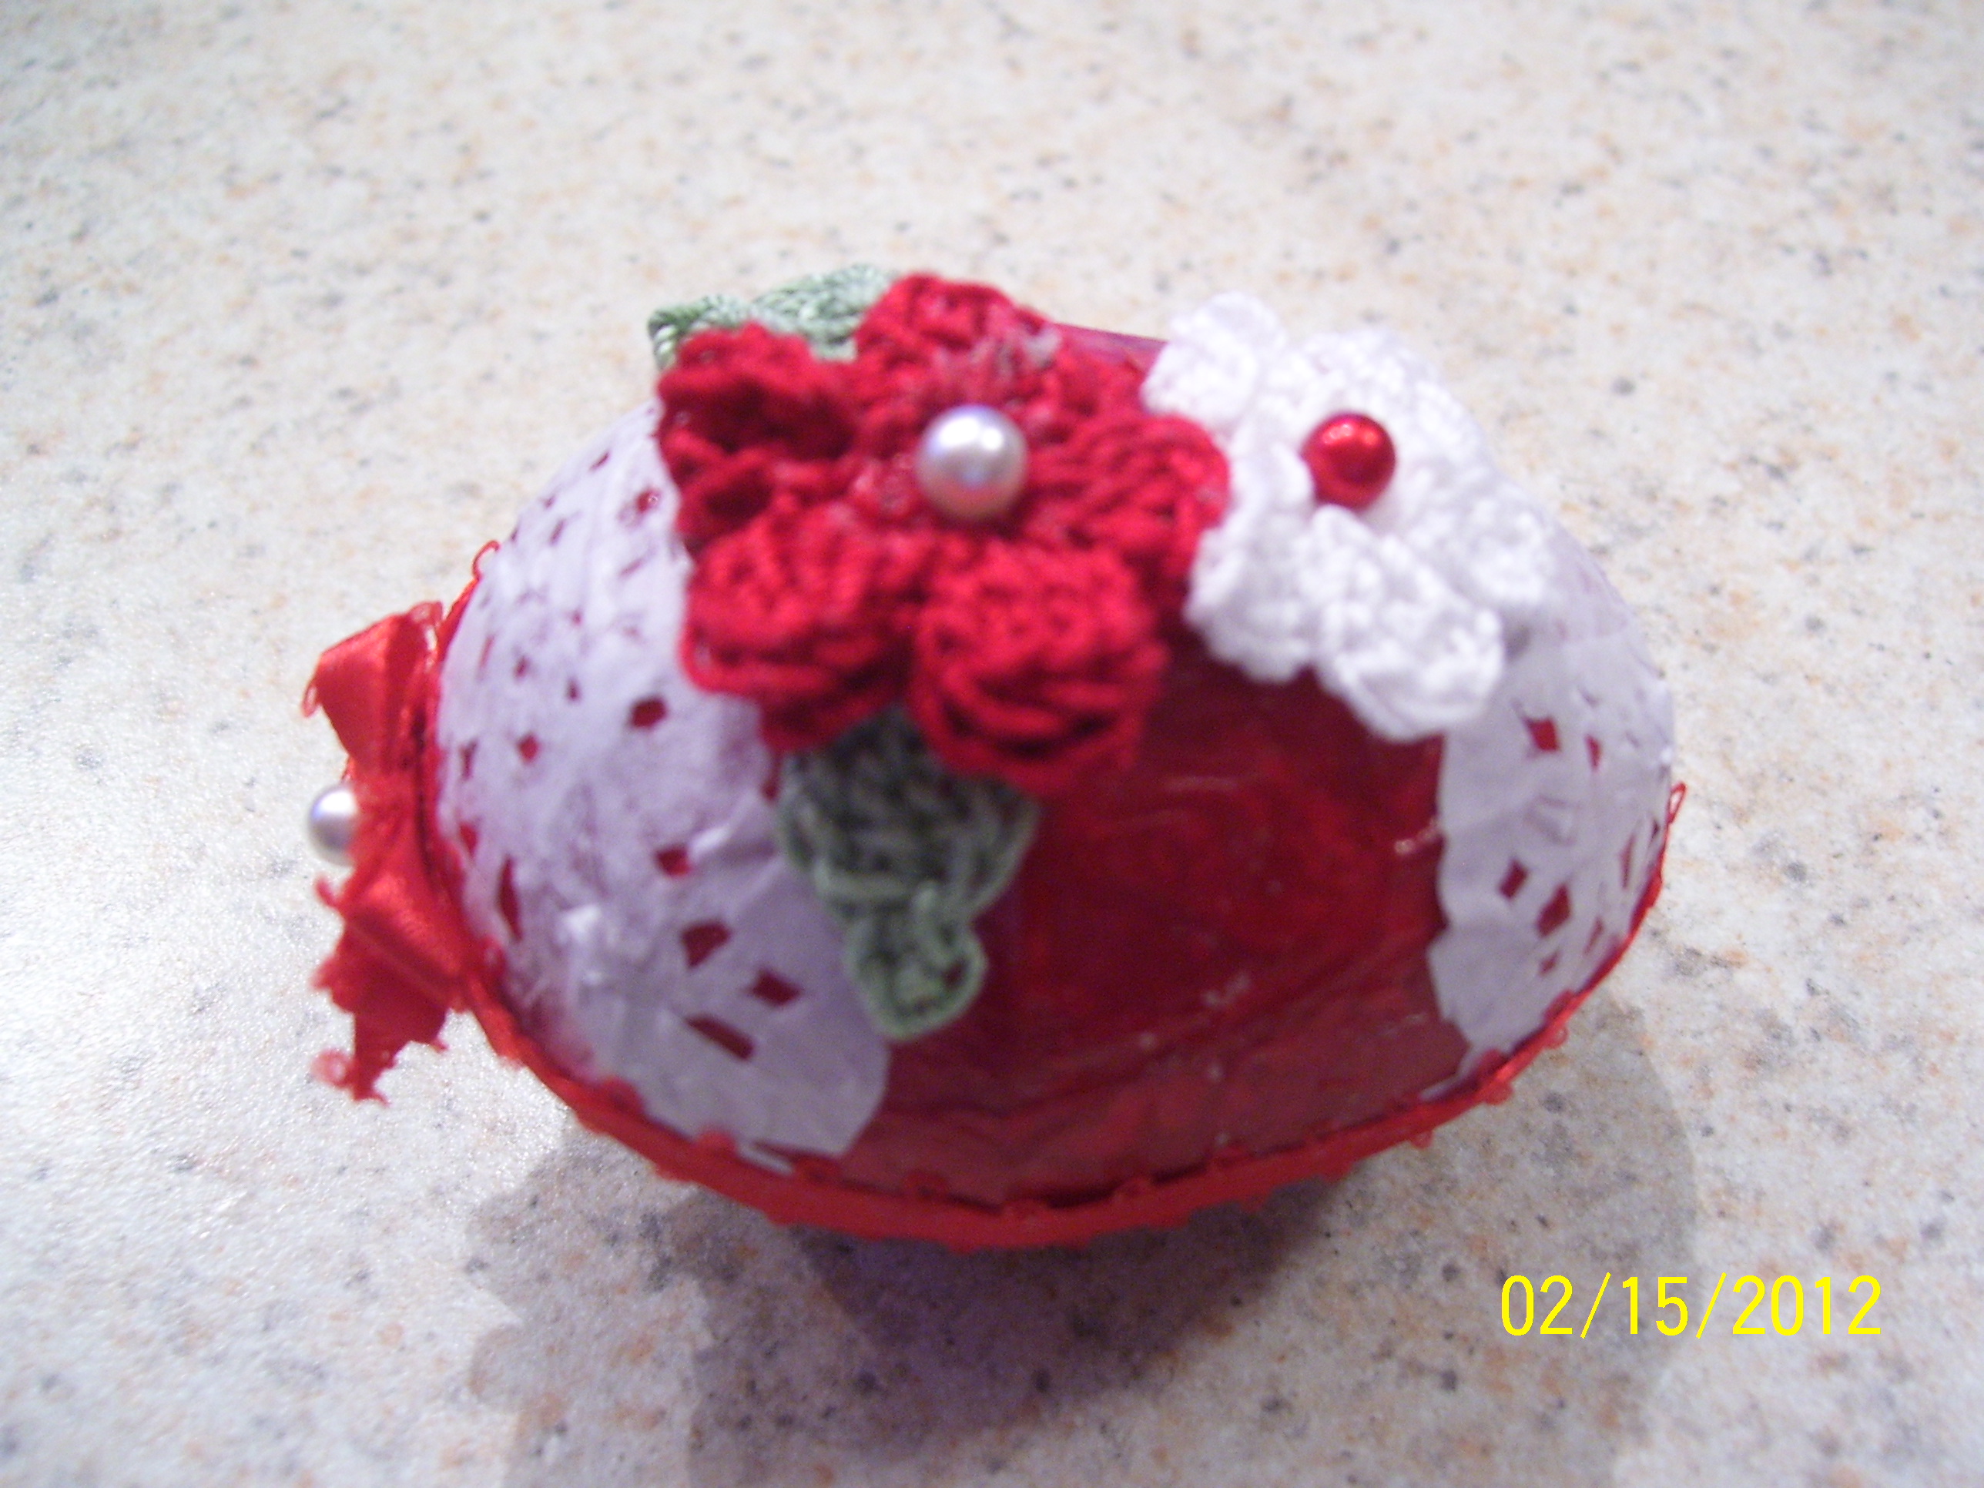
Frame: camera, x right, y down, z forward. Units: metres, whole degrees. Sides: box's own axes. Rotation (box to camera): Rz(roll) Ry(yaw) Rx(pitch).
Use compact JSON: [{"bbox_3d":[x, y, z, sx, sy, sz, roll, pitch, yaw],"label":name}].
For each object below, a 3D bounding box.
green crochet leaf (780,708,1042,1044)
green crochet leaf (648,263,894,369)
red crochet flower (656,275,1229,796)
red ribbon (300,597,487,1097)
[{"bbox_3d":[-0.005,0.007,0.121,0.015,0.006,0.022,-3,94,6],"label":"green crochet leaf"},{"bbox_3d":[-0.013,-0.027,0.140,0.021,0.005,0.014,-15,35,5],"label":"green crochet leaf"},{"bbox_3d":[-0.003,-0.013,0.124,0.035,0.013,0.035,0,62,5],"label":"red crochet flower"},{"bbox_3d":[-0.043,0.007,0.154,0.011,0.012,0.037,0,57,1],"label":"red ribbon"}]

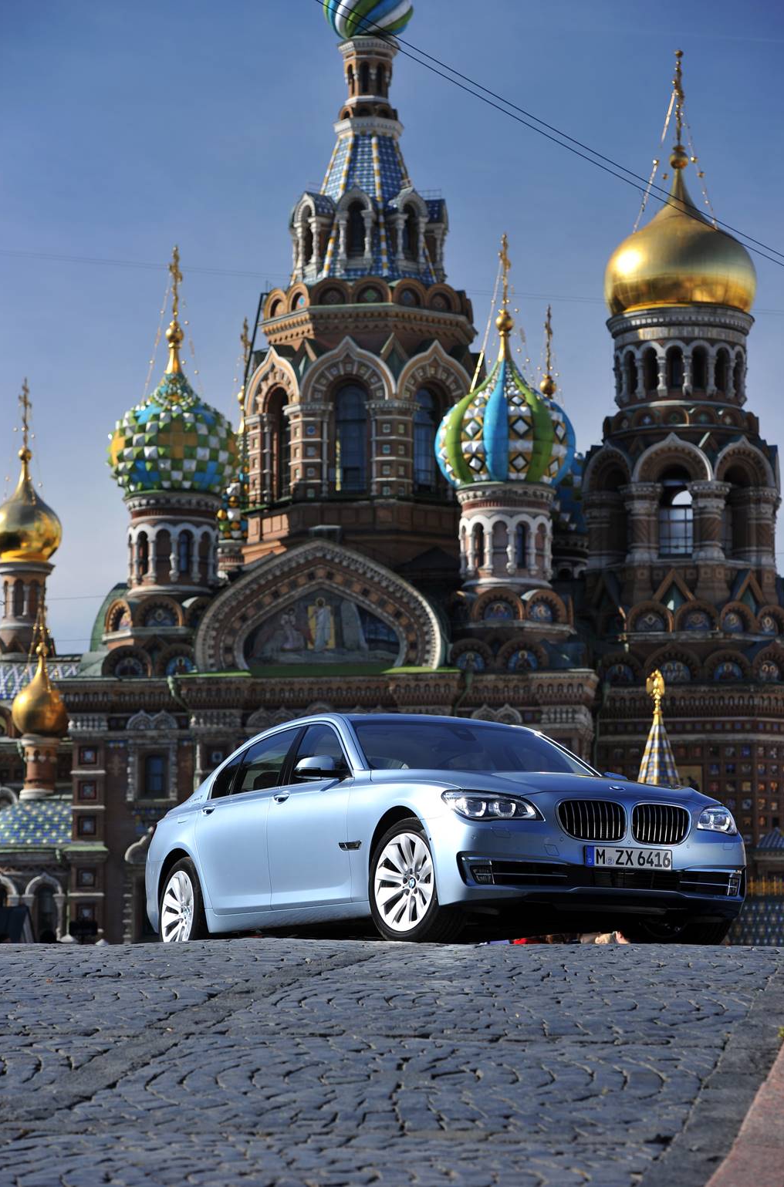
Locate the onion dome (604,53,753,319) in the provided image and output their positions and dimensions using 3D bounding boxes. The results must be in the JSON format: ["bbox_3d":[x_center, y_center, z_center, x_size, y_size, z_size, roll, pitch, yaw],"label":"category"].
[{"bbox_3d":[20.403,-29.011,244.856,10.674,19.071,10.674,-1,-6,10],"label":"onion dome"}]

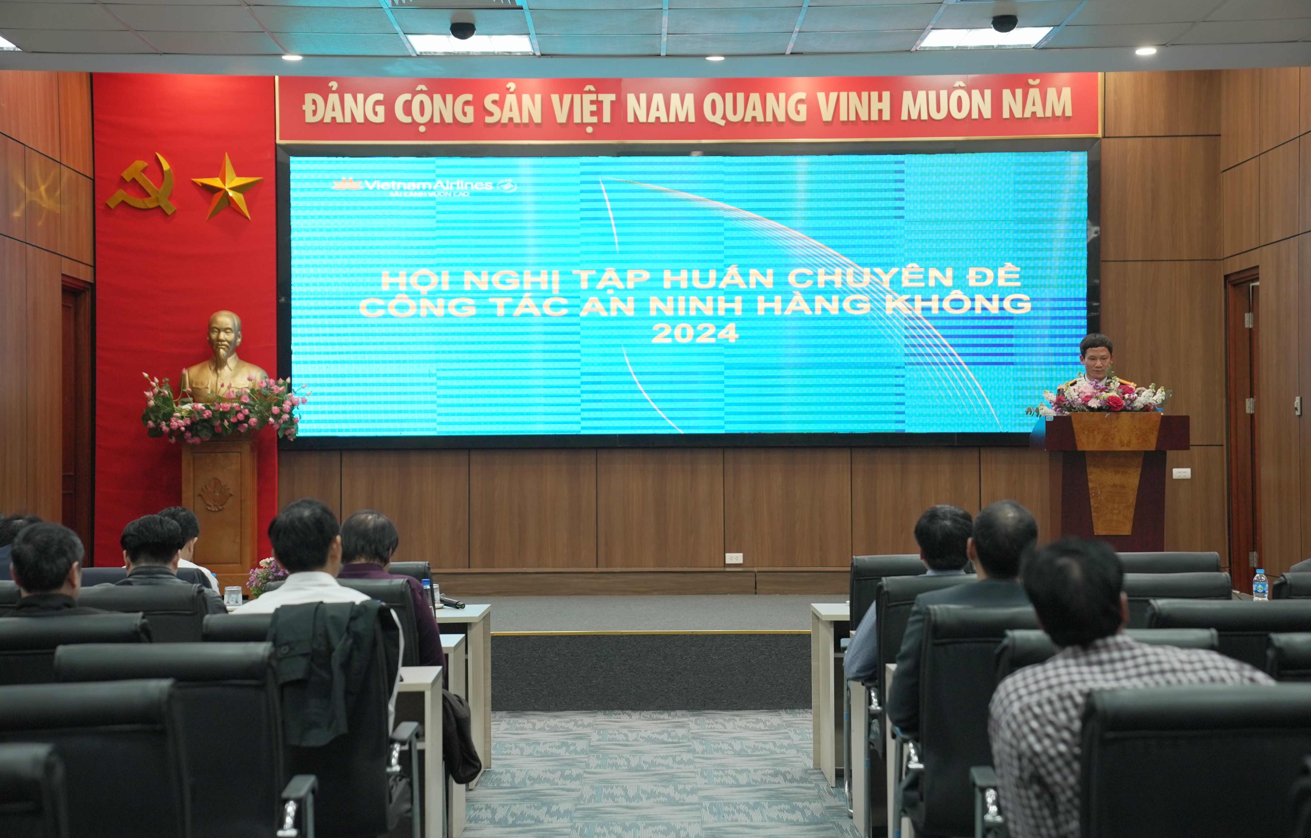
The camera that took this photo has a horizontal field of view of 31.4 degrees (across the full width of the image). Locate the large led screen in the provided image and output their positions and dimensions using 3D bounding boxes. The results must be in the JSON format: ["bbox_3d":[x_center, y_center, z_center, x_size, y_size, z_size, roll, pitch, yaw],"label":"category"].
[{"bbox_3d":[0.238,-0.880,16.437,5.596,1.962,0.100,0,-1,0],"label":"large led screen"}]

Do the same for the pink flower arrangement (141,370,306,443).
[{"bbox_3d":[-2.884,-0.075,15.593,1.103,0.470,0.500,0,-1,0],"label":"pink flower arrangement"}]

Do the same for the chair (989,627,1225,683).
[{"bbox_3d":[1.000,0.972,5.376,0.560,1.015,0.640,0,-1,0],"label":"chair"}]

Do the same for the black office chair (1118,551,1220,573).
[{"bbox_3d":[1.953,1.020,9.213,0.600,1.010,0.620,0,-1,0],"label":"black office chair"}]

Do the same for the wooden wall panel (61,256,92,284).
[{"bbox_3d":[-3.927,-1.008,15.803,0.025,0.115,0.910,0,-1,0],"label":"wooden wall panel"}]

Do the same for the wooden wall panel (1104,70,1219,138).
[{"bbox_3d":[3.602,-2.267,16.550,0.802,0.523,0.030,0,-1,0],"label":"wooden wall panel"}]

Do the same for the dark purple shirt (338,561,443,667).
[{"bbox_3d":[-0.985,0.809,7.965,0.520,0.640,0.400,0,-1,2],"label":"dark purple shirt"}]

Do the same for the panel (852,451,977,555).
[{"bbox_3d":[1.848,0.634,16.550,0.898,0.854,0.030,0,-1,0],"label":"panel"}]

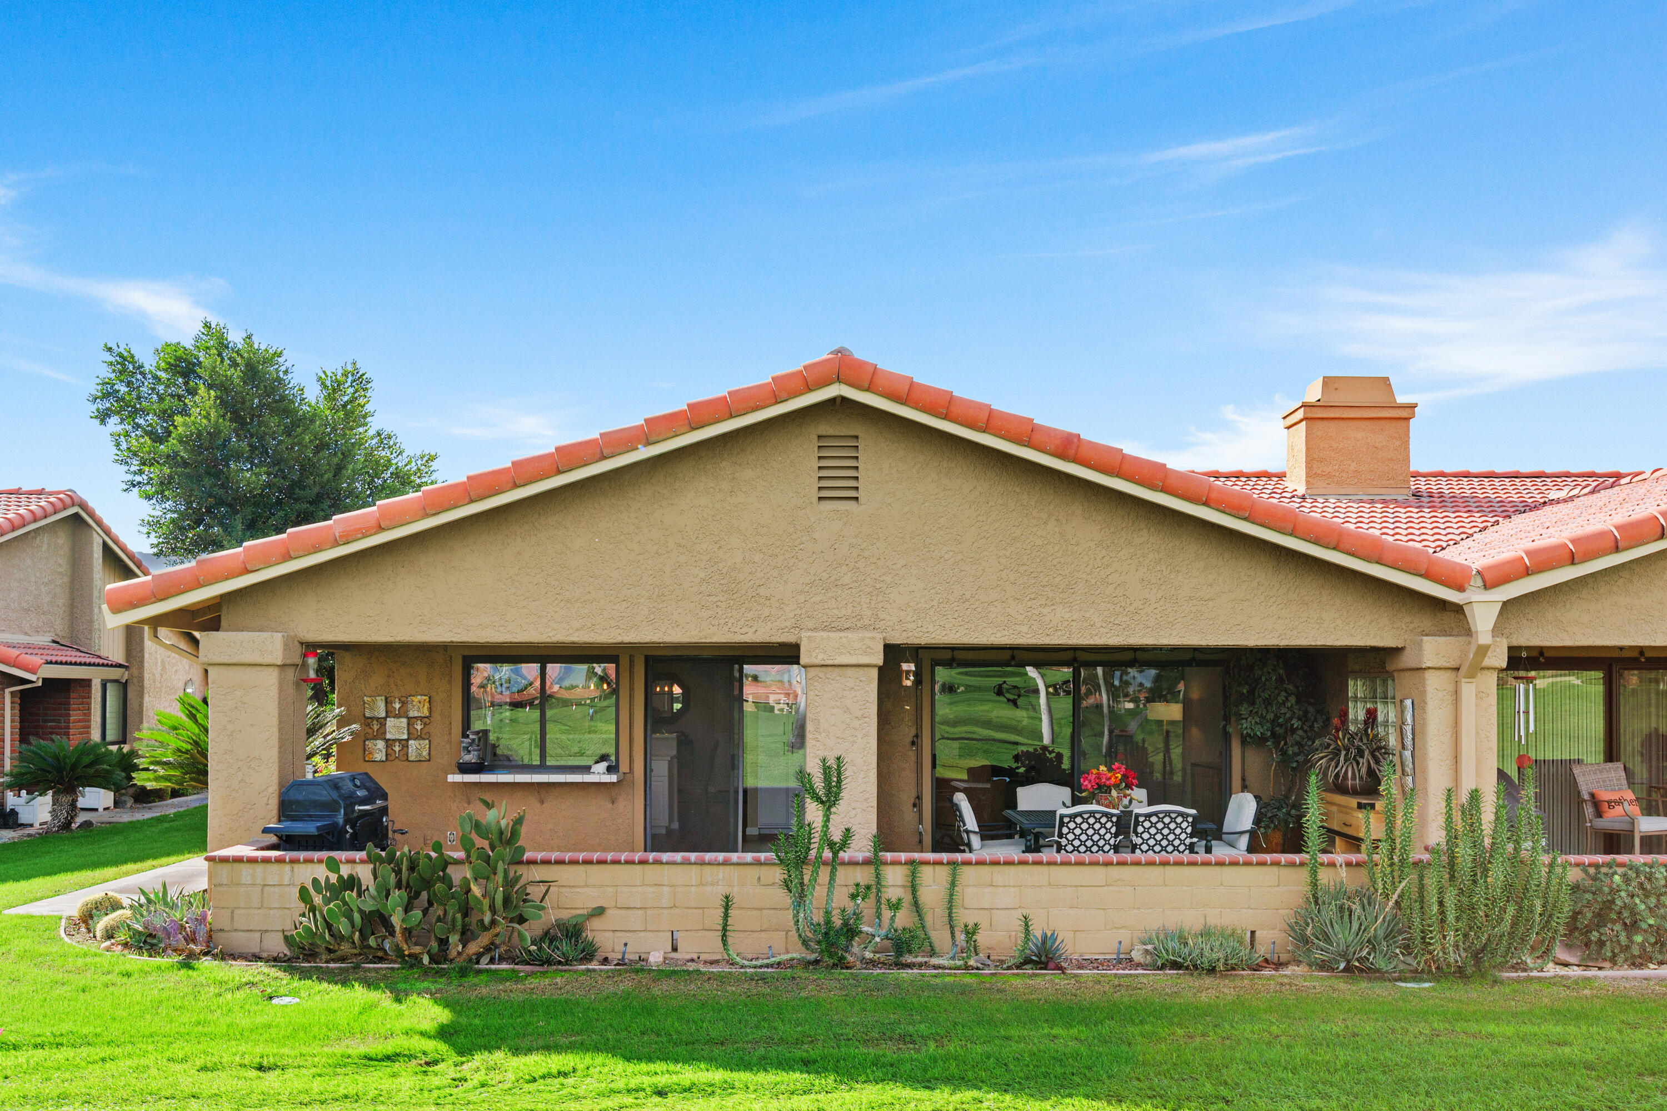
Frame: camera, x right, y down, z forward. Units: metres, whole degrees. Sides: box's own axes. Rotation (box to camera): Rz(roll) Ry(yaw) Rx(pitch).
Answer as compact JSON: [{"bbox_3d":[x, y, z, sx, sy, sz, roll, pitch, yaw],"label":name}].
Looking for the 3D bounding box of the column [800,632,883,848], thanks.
[{"bbox_3d":[0.065,1.721,9.580,0.640,2.220,0.600,0,-2,0],"label":"column"}]

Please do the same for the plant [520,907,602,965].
[{"bbox_3d":[-1.885,2.660,8.350,0.530,0.340,0.440,0,-2,0],"label":"plant"}]

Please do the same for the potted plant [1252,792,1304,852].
[{"bbox_3d":[4.200,2.630,11.400,0.470,0.740,0.450,0,-2,0],"label":"potted plant"}]

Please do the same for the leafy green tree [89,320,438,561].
[{"bbox_3d":[-11.840,-0.350,25.000,7.200,8.900,6.600,0,-2,0],"label":"leafy green tree"}]

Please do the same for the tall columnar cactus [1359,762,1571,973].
[{"bbox_3d":[4.287,2.117,8.170,1.360,1.400,0.720,0,-2,0],"label":"tall columnar cactus"}]

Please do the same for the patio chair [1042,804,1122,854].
[{"bbox_3d":[1.977,2.436,9.580,0.580,0.920,0.620,0,-2,0],"label":"patio chair"}]

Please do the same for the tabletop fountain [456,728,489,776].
[{"bbox_3d":[-3.265,1.770,10.850,0.260,0.390,0.240,0,-2,0],"label":"tabletop fountain"}]

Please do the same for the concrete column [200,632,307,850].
[{"bbox_3d":[-4.586,1.740,9.630,0.640,2.240,0.550,0,-2,0],"label":"concrete column"}]

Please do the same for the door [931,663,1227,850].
[{"bbox_3d":[2.499,2.054,12.250,3.030,2.050,0.120,0,-2,0],"label":"door"}]

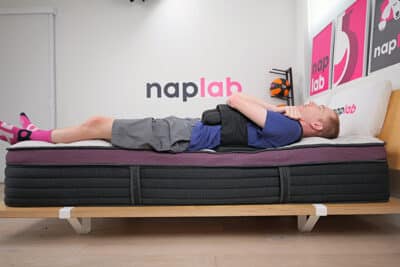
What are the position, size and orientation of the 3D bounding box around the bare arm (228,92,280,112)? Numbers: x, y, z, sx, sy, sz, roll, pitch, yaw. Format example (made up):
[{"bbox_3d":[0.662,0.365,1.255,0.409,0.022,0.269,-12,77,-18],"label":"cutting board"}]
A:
[{"bbox_3d":[0.307,-0.159,1.470,0.300,0.090,0.095,8,-2,-15],"label":"bare arm"}]

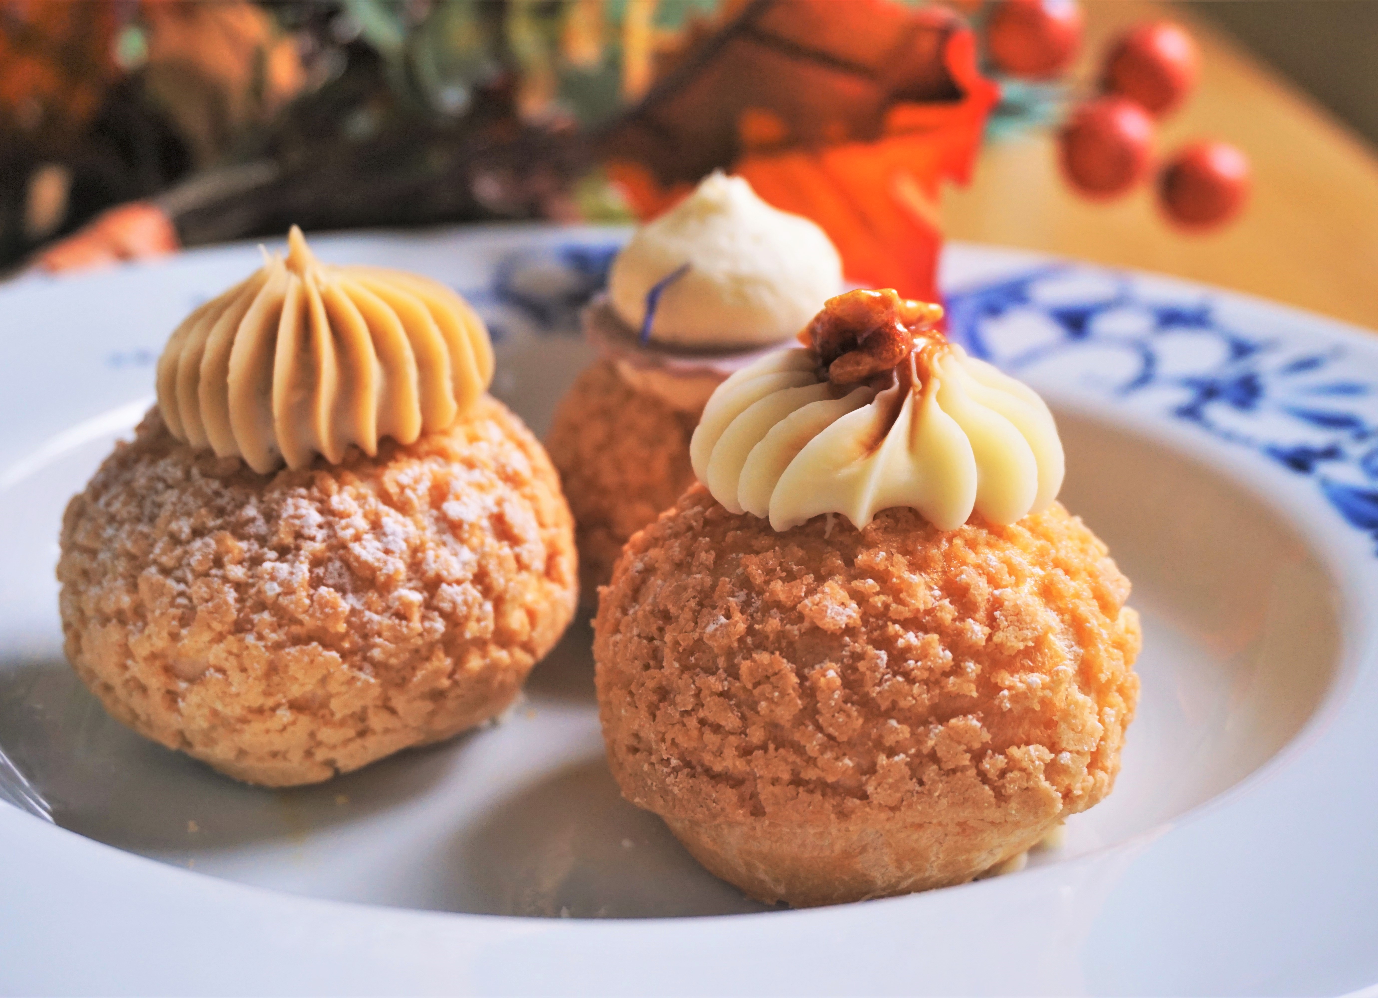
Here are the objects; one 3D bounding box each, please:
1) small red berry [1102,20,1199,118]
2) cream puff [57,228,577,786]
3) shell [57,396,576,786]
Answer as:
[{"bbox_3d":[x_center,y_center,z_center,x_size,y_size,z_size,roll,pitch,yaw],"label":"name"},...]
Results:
[{"bbox_3d":[0.094,-0.087,0.415,0.019,0.019,0.019,1,20,0],"label":"small red berry"},{"bbox_3d":[-0.043,-0.002,0.237,0.060,0.059,0.060,1,20,0],"label":"cream puff"},{"bbox_3d":[-0.043,0.007,0.241,0.060,0.040,0.060,1,20,0],"label":"shell"}]

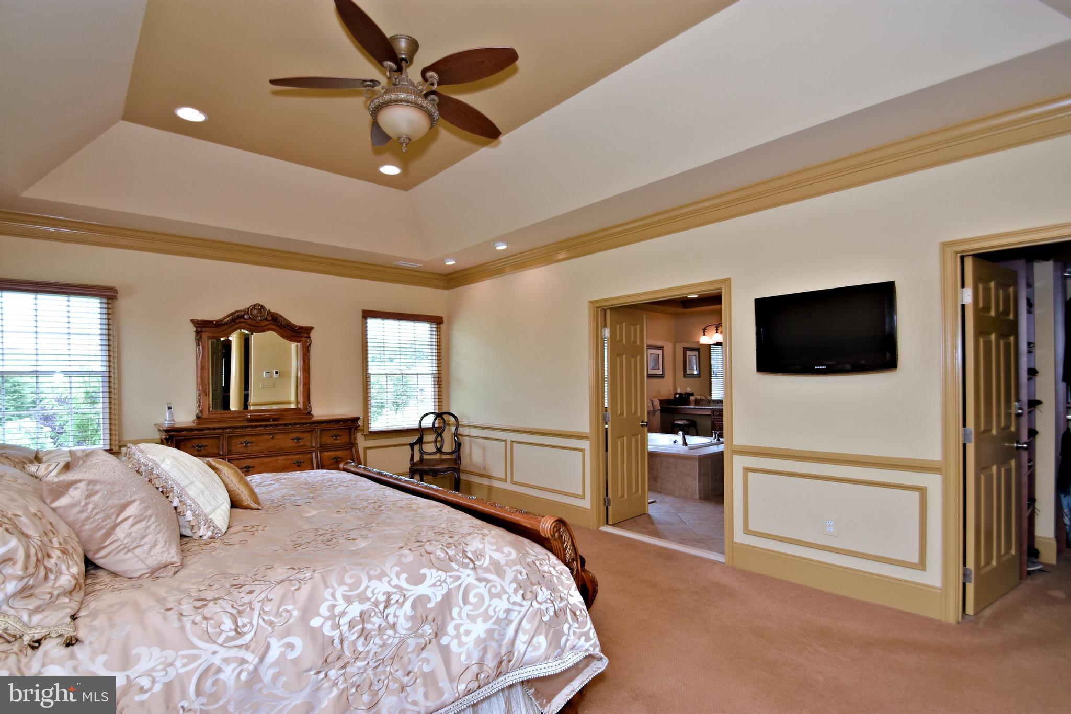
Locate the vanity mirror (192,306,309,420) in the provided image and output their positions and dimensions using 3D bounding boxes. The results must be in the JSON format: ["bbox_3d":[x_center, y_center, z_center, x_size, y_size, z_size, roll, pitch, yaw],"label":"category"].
[{"bbox_3d":[-2.660,0.050,4.520,1.020,1.100,0.120,0,-2,-38],"label":"vanity mirror"}]

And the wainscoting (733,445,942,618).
[{"bbox_3d":[1.870,1.070,3.100,1.180,0.900,0.050,-2,-2,44],"label":"wainscoting"}]

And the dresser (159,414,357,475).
[{"bbox_3d":[-2.490,1.100,4.450,1.620,1.030,0.500,0,-2,-38],"label":"dresser"}]

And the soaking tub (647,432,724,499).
[{"bbox_3d":[1.740,1.440,6.650,1.800,0.570,1.450,-2,-2,44],"label":"soaking tub"}]

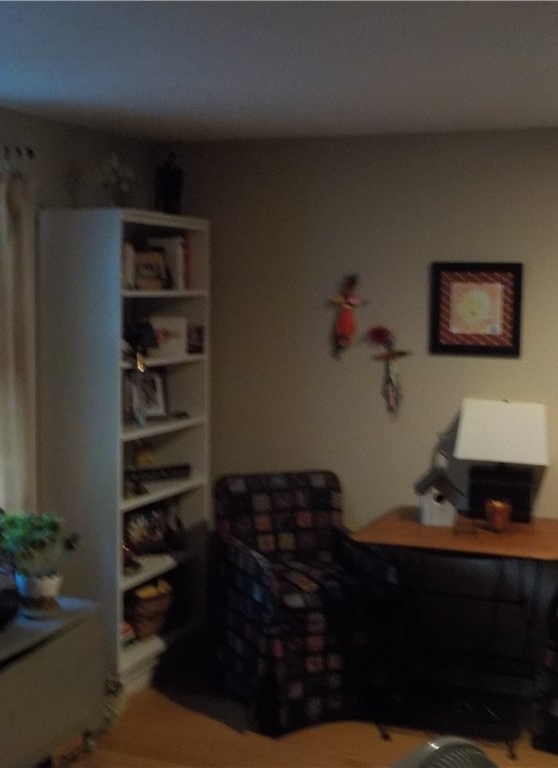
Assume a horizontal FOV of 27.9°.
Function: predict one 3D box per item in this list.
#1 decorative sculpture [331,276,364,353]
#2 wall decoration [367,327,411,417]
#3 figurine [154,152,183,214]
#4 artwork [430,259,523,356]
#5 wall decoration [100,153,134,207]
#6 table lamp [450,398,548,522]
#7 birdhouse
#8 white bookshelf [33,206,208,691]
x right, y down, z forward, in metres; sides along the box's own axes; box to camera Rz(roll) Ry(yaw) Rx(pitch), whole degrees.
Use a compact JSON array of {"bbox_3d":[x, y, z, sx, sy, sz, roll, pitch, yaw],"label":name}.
[{"bbox_3d":[0.320,-0.320,5.246,0.160,0.380,0.070,3,5,23],"label":"decorative sculpture"},{"bbox_3d":[0.509,-0.067,5.183,0.195,0.410,0.070,3,5,23],"label":"wall decoration"},{"bbox_3d":[-0.498,-0.891,5.053,0.105,0.285,0.115,5,6,40],"label":"figurine"},{"bbox_3d":[0.847,-0.324,4.880,0.402,0.405,0.028,3,5,21],"label":"artwork"},{"bbox_3d":[-0.696,-0.857,4.810,0.110,0.250,0.130,5,6,40],"label":"wall decoration"},{"bbox_3d":[0.929,0.317,4.703,0.380,0.489,0.242,3,5,21],"label":"table lamp"},{"bbox_3d":[0.674,0.481,4.802,0.180,0.245,0.165,1,5,2],"label":"birdhouse"},{"bbox_3d":[-0.650,0.262,4.843,0.380,1.952,0.831,3,5,21],"label":"white bookshelf"}]

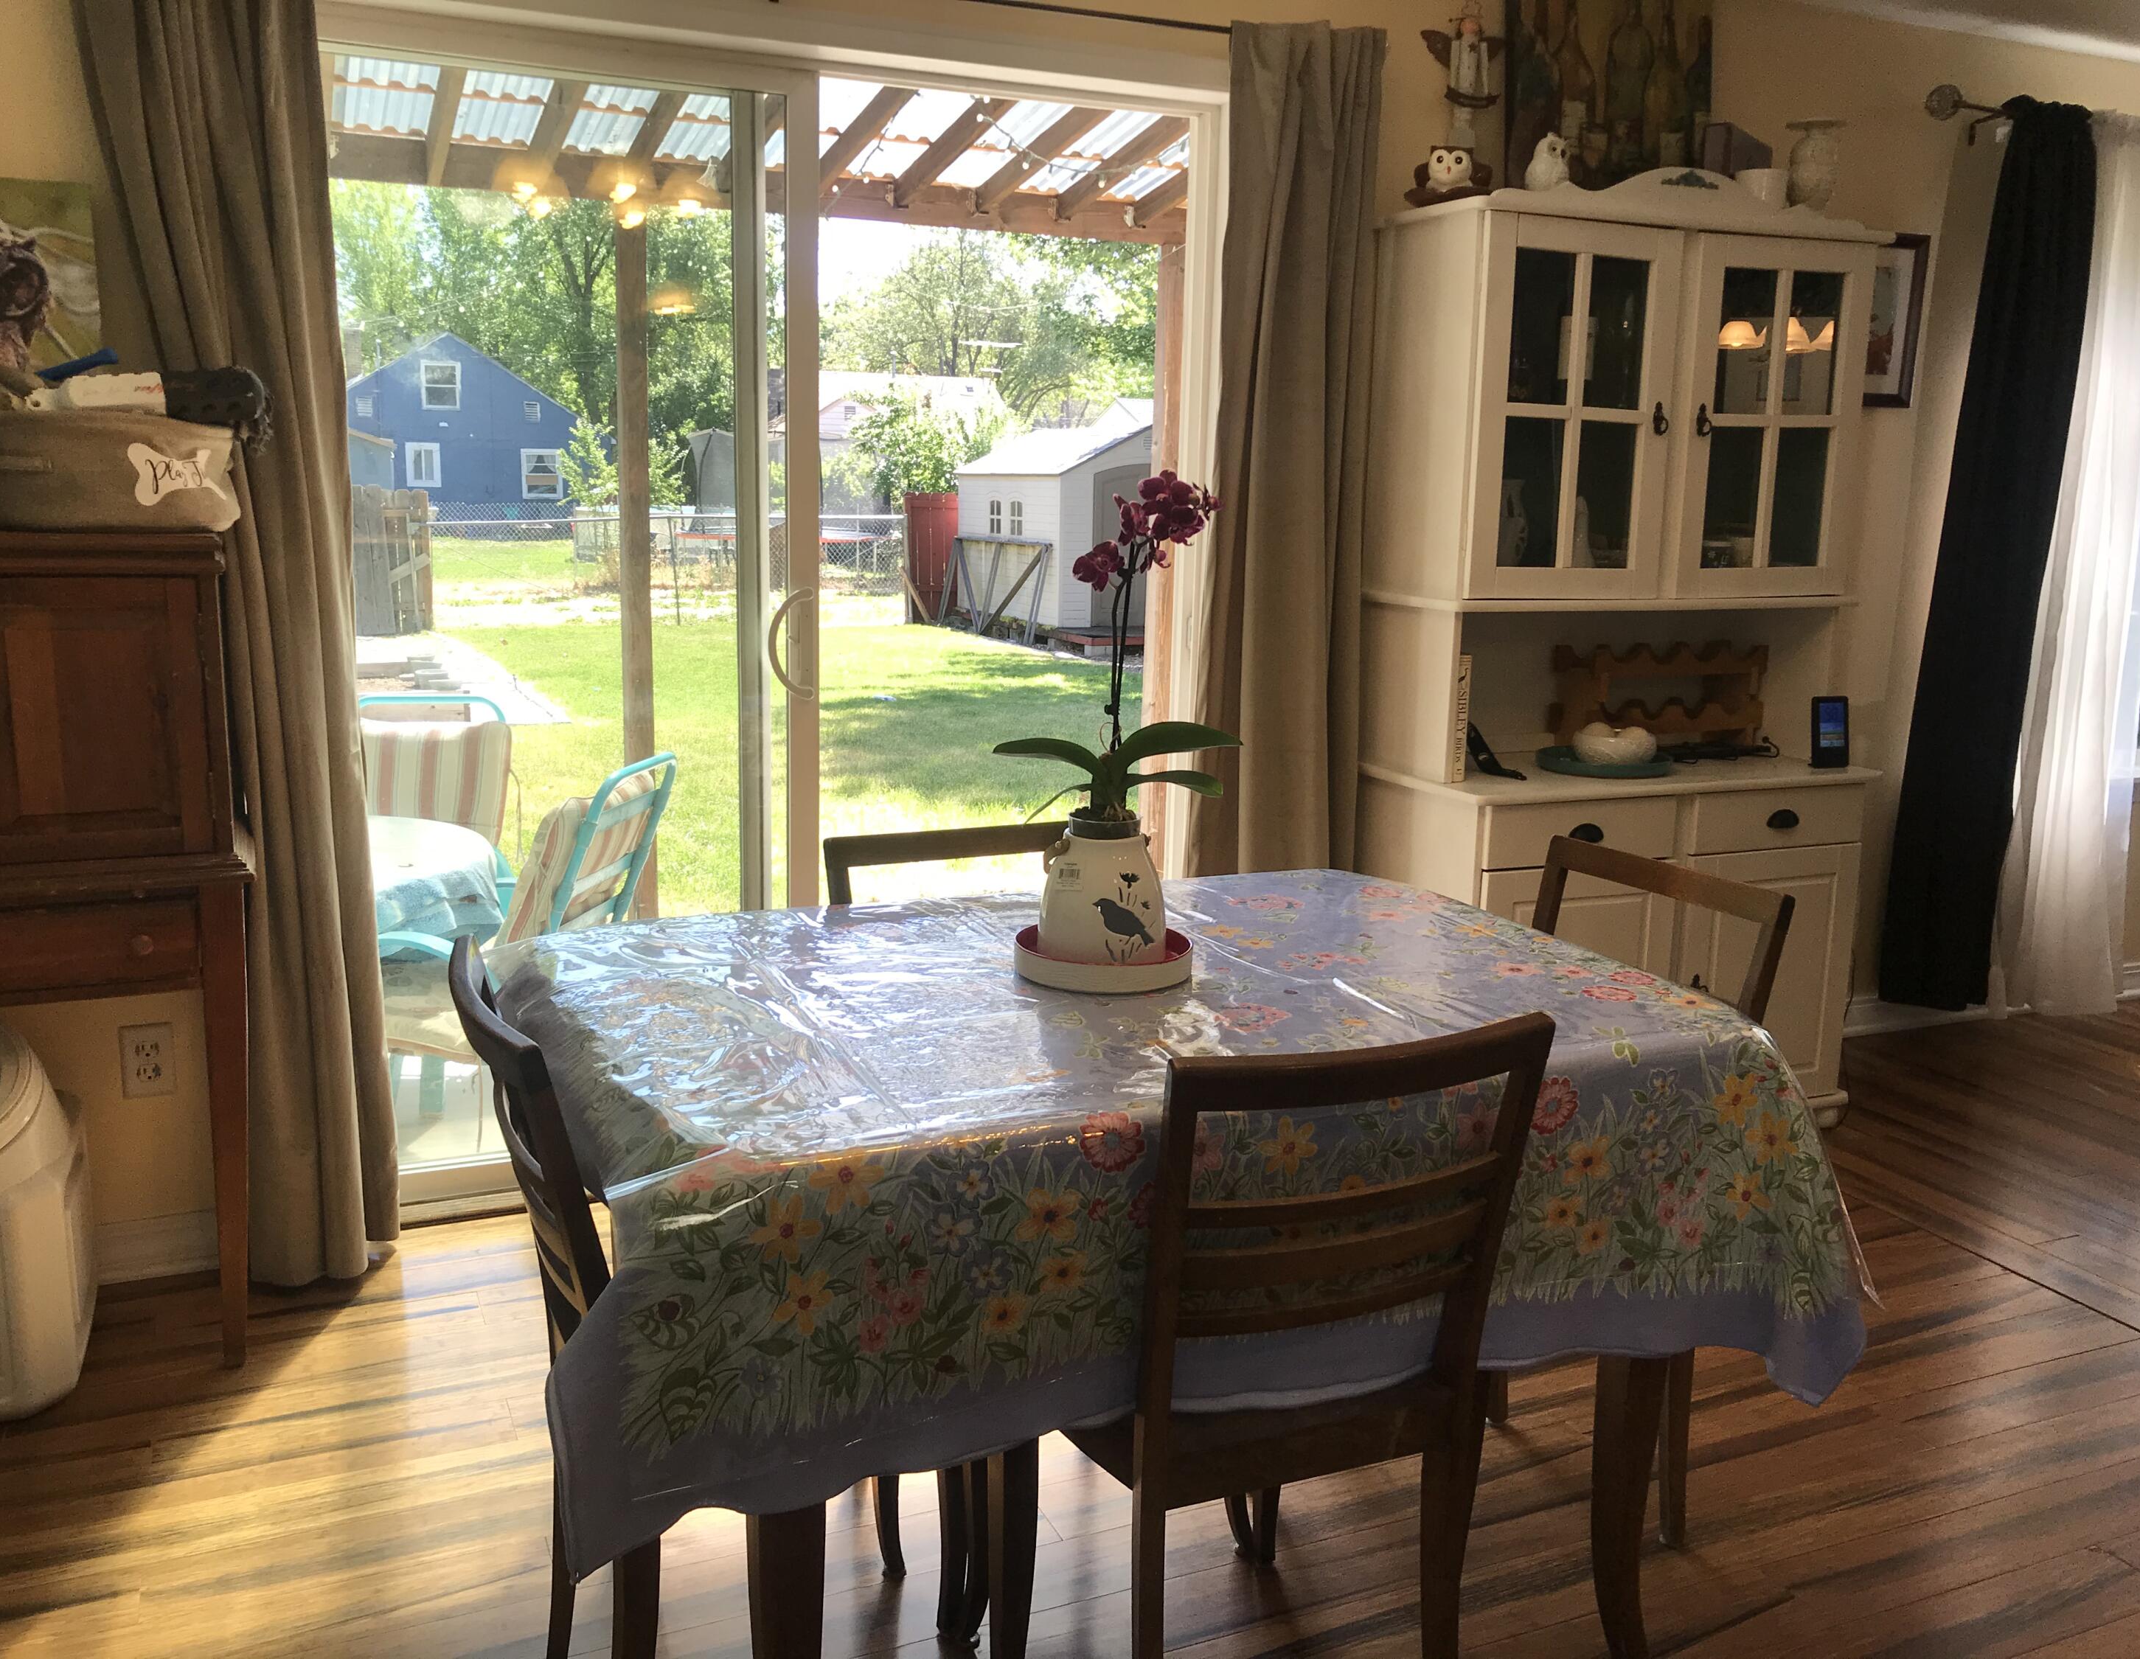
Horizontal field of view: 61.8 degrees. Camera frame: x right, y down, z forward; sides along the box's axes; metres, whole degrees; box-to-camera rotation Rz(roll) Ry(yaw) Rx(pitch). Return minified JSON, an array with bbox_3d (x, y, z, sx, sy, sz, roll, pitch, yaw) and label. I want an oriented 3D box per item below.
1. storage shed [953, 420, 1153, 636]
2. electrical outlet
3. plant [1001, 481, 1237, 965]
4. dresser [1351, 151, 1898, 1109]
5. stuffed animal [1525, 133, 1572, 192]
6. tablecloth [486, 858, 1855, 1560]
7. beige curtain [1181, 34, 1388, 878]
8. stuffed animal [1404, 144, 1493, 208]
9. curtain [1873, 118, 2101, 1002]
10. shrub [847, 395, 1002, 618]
[{"bbox_3d":[0.260,-3.900,22.680,2.420,2.360,3.200,-4,12,-24],"label":"storage shed"},{"bbox_3d":[-1.484,0.373,2.880,0.075,0.120,0.010,-4,12,-24],"label":"electrical outlet"},{"bbox_3d":[0.052,-0.116,1.939,0.267,0.539,0.210,1,11,0],"label":"plant"},{"bbox_3d":[1.150,-0.324,3.670,1.030,1.900,0.430,-4,12,-24],"label":"dresser"},{"bbox_3d":[0.887,-1.226,3.341,0.100,0.147,0.105,-5,12,-28],"label":"stuffed animal"},{"bbox_3d":[0.051,0.351,1.974,1.270,0.385,0.900,-4,12,-24],"label":"tablecloth"},{"bbox_3d":[0.418,-0.432,3.465,0.390,2.120,0.130,-4,12,-24],"label":"beige curtain"},{"bbox_3d":[0.724,-1.231,3.389,0.160,0.130,0.110,4,11,14],"label":"stuffed animal"},{"bbox_3d":[2.171,-0.591,4.247,0.360,2.160,0.110,-4,12,-24],"label":"curtain"},{"bbox_3d":[-2.181,-4.951,27.059,2.382,3.207,2.300,1,11,0],"label":"shrub"}]

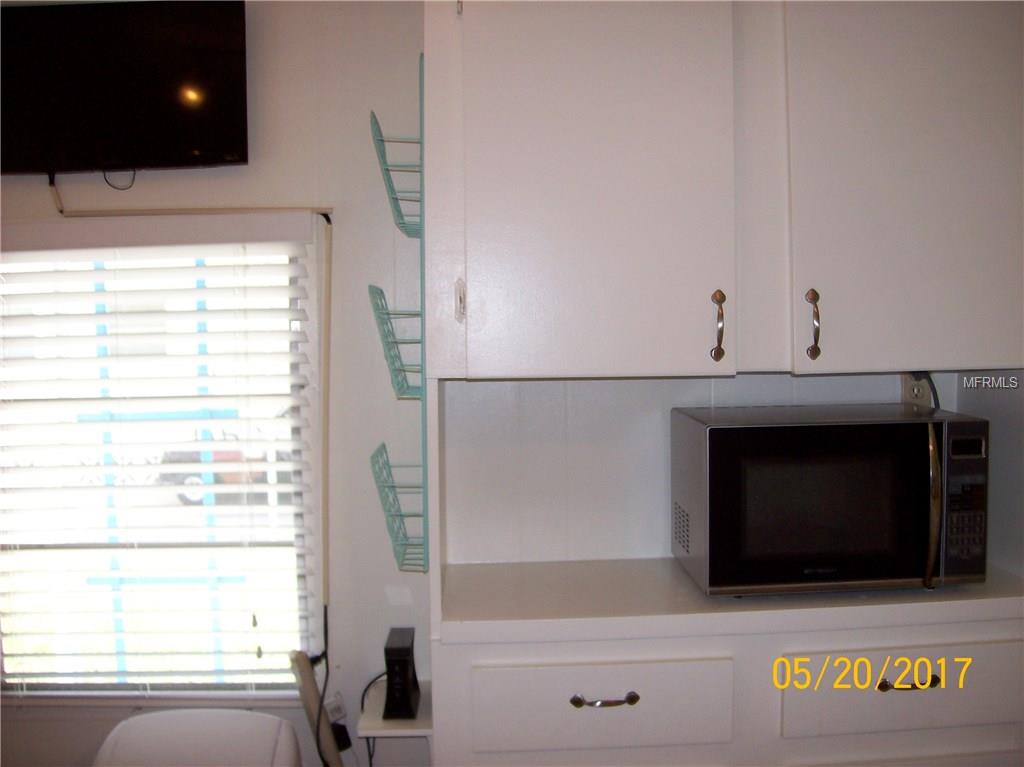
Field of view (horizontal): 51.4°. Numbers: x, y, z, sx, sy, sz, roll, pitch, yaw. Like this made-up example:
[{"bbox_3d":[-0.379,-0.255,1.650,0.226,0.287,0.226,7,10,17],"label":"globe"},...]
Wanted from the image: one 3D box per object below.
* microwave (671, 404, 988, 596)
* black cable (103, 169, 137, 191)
[{"bbox_3d":[0.590,0.216,2.023,0.512,0.315,0.370,-1,4,-3],"label":"microwave"},{"bbox_3d":[-0.738,-0.384,2.000,0.064,0.044,0.020,-1,4,-4],"label":"black cable"}]

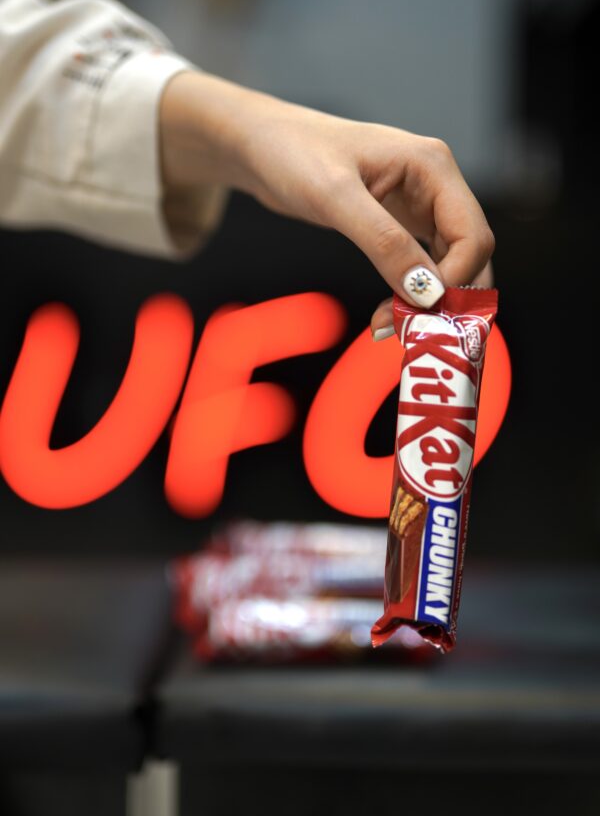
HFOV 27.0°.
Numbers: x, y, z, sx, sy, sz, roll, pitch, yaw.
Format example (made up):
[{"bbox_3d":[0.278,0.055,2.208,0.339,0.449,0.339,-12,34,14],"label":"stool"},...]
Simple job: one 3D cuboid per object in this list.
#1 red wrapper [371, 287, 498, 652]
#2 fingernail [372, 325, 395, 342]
[{"bbox_3d":[0.055,0.024,0.520,0.041,0.150,0.022,6,12,5],"label":"red wrapper"},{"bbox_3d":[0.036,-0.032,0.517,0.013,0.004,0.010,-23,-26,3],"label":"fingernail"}]

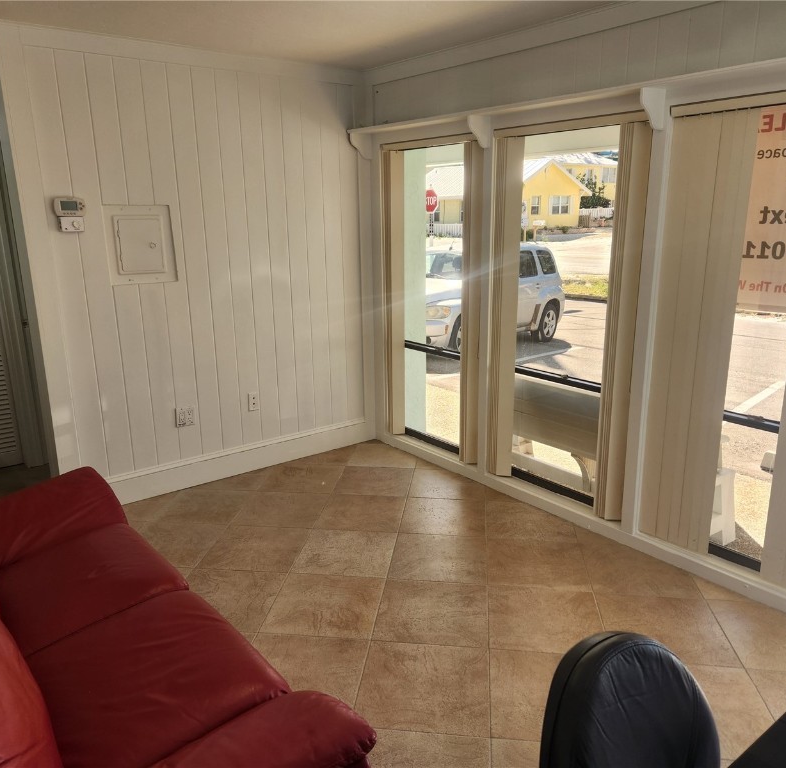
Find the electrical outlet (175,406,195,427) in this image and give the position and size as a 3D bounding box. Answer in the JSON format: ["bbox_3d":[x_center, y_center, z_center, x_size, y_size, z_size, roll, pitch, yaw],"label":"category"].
[{"bbox_3d":[-1.239,0.196,4.060,0.115,0.116,0.015,-12,18,-36],"label":"electrical outlet"}]

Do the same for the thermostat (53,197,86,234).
[{"bbox_3d":[-1.644,-0.860,3.460,0.143,0.168,0.035,-12,18,-36],"label":"thermostat"}]

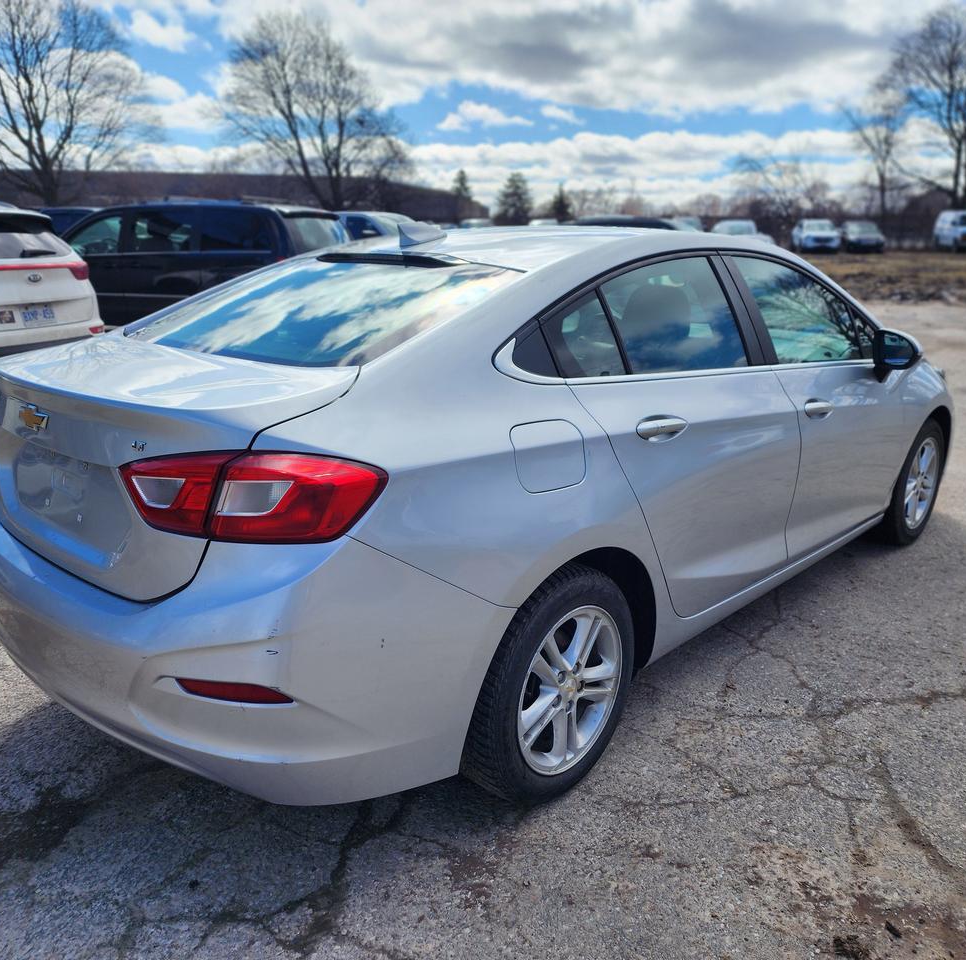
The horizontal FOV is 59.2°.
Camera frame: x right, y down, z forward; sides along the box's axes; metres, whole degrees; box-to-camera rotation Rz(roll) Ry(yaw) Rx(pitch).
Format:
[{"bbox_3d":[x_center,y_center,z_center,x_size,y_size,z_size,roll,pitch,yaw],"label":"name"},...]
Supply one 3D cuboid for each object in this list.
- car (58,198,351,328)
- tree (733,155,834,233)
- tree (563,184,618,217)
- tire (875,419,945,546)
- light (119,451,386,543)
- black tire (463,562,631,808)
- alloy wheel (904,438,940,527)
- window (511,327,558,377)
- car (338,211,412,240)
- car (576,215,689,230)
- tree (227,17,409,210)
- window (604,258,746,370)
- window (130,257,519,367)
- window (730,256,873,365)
[{"bbox_3d":[-4.535,-3.103,12.575,5.100,1.750,1.950,5,17,16],"label":"car"},{"bbox_3d":[24.118,-22.007,67.558,7.300,6.400,7.000,1,16,0],"label":"tree"},{"bbox_3d":[13.868,-34.225,108.931,6.800,5.600,6.500,1,16,0],"label":"tree"},{"bbox_3d":[2.039,-0.005,4.153,0.210,0.635,0.635,16,22,42],"label":"tire"},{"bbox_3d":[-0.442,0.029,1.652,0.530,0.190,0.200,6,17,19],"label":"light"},{"bbox_3d":[0.164,0.523,2.275,0.210,0.630,0.635,16,22,41],"label":"black tire"},{"bbox_3d":[2.061,0.001,4.133,0.160,0.445,0.445,16,22,42],"label":"alloy wheel"},{"bbox_3d":[0.119,-0.298,2.044,0.165,0.140,0.030,-16,-1,-44],"label":"window"},{"bbox_3d":[-2.172,-4.514,17.299,4.700,1.730,1.880,14,21,38],"label":"car"},{"bbox_3d":[4.045,-6.466,23.814,4.700,1.720,1.850,3,17,10],"label":"car"},{"bbox_3d":[-9.982,-20.630,51.295,11.500,13.600,11.000,-3,17,-10],"label":"tree"},{"bbox_3d":[0.559,-0.468,2.479,0.650,0.370,0.040,-16,-1,-44],"label":"window"},{"bbox_3d":[-0.485,-0.517,2.430,1.200,0.080,0.670,16,44,42],"label":"window"},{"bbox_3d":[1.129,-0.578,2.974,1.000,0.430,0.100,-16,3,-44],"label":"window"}]

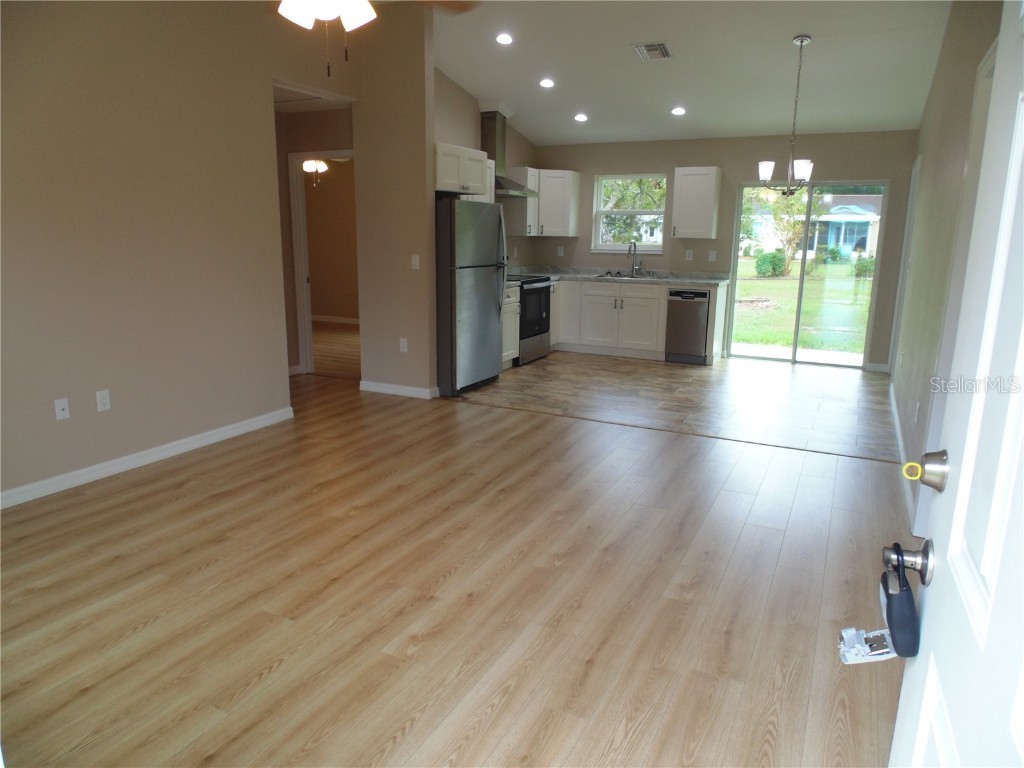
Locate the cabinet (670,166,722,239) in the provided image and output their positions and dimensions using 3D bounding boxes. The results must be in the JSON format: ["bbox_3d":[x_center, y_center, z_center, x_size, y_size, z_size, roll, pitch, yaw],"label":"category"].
[{"bbox_3d":[2.096,-2.043,7.388,0.455,0.769,0.328,7,14,27],"label":"cabinet"}]

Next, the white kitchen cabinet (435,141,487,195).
[{"bbox_3d":[-0.706,-1.918,5.890,0.628,0.382,0.837,7,14,27],"label":"white kitchen cabinet"}]

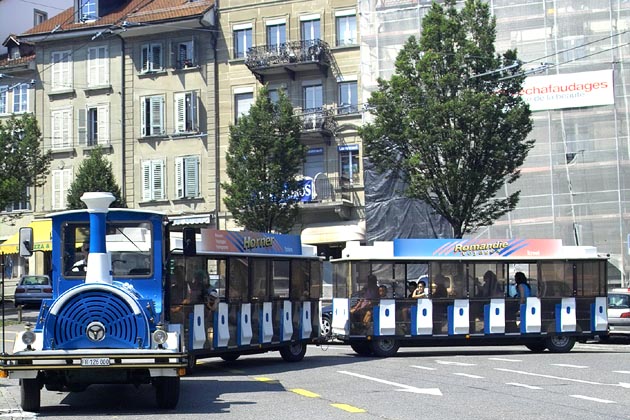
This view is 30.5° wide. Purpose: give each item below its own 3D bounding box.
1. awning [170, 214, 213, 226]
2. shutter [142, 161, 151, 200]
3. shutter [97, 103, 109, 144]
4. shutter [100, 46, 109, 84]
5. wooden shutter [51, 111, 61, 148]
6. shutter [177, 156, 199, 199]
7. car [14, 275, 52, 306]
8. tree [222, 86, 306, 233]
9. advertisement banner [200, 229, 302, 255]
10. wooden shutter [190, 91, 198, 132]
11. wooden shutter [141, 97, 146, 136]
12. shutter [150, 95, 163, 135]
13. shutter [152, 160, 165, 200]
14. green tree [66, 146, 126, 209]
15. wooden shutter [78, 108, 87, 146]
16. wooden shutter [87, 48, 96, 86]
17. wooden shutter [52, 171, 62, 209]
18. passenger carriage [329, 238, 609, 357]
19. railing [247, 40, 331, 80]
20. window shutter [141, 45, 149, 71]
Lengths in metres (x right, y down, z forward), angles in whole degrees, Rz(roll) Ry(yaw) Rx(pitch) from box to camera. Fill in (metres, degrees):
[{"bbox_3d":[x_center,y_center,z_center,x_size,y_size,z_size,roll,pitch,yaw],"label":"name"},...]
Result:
[{"bbox_3d":[-5.914,0.495,54.055,2.373,0.500,0.600,-4,-6,23],"label":"awning"},{"bbox_3d":[-8.052,-1.417,55.345,0.650,1.907,0.050,-6,-7,38],"label":"shutter"},{"bbox_3d":[-9.961,-3.994,54.300,0.614,1.835,0.050,-4,-7,21],"label":"shutter"},{"bbox_3d":[-10.053,-6.837,54.947,0.550,1.860,0.050,-4,-6,21],"label":"shutter"},{"bbox_3d":[-12.332,-3.834,55.215,0.590,1.842,0.050,-4,-7,21],"label":"wooden shutter"},{"bbox_3d":[-5.747,-1.457,52.258,1.195,1.876,0.270,-4,-7,21],"label":"shutter"},{"bbox_3d":[-12.420,3.600,51.600,1.670,1.400,4.200,0,-4,-10],"label":"car"},{"bbox_3d":[-1.854,-0.322,44.065,3.200,8.917,3.200,-1,-6,0],"label":"tree"},{"bbox_3d":[-1.051,0.585,20.347,0.050,0.360,3.280,-2,-4,29],"label":"advertisement banner"},{"bbox_3d":[-5.421,-4.535,52.252,0.050,1.830,0.600,-5,-7,30],"label":"wooden shutter"},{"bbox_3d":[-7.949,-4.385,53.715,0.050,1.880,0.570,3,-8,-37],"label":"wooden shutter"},{"bbox_3d":[-7.571,-4.491,55.390,0.650,1.905,0.050,-2,-6,5],"label":"shutter"},{"bbox_3d":[-7.510,-1.390,55.135,0.650,1.900,0.050,-3,-6,13],"label":"shutter"},{"bbox_3d":[-9.295,0.677,49.167,2.829,6.830,2.829,-1,-6,0],"label":"green tree"},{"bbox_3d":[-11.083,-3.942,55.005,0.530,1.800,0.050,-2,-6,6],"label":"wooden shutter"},{"bbox_3d":[-10.599,-6.811,55.162,0.540,1.860,0.050,-4,-6,21],"label":"wooden shutter"},{"bbox_3d":[-12.229,-0.951,54.892,0.581,1.773,0.050,-4,-7,21],"label":"wooden shutter"},{"bbox_3d":[3.364,1.916,25.582,5.870,2.440,1.770,0,-4,-13],"label":"passenger carriage"},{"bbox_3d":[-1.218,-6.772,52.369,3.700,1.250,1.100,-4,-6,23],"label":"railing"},{"bbox_3d":[-8.029,-7.134,54.452,0.600,1.250,0.050,-6,-7,41],"label":"window shutter"}]

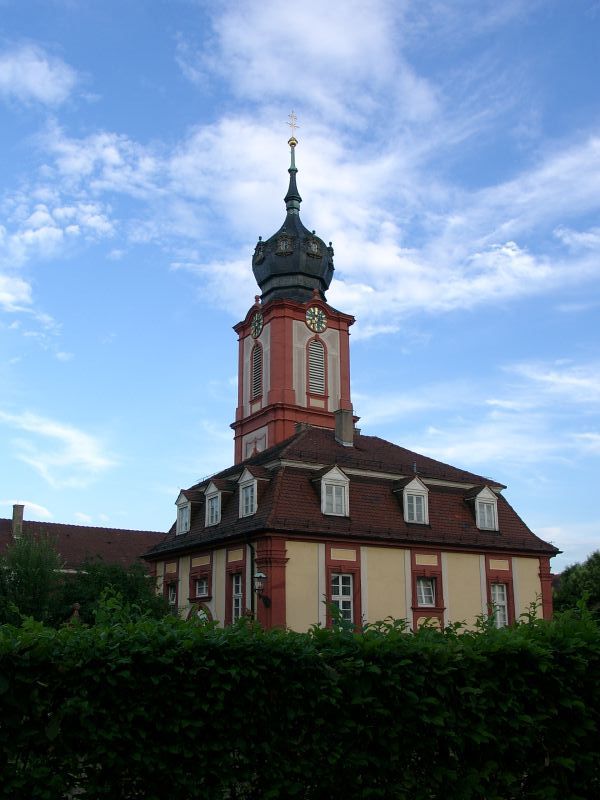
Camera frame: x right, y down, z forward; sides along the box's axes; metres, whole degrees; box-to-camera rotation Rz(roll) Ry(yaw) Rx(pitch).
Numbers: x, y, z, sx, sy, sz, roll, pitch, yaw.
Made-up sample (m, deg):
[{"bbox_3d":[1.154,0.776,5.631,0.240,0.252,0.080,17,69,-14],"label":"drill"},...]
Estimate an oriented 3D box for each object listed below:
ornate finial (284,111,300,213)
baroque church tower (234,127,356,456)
[{"bbox_3d":[-0.627,-20.944,70.865,1.400,10.310,1.400,0,-16,0],"label":"ornate finial"},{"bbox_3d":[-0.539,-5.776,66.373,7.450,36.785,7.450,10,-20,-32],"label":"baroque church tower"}]

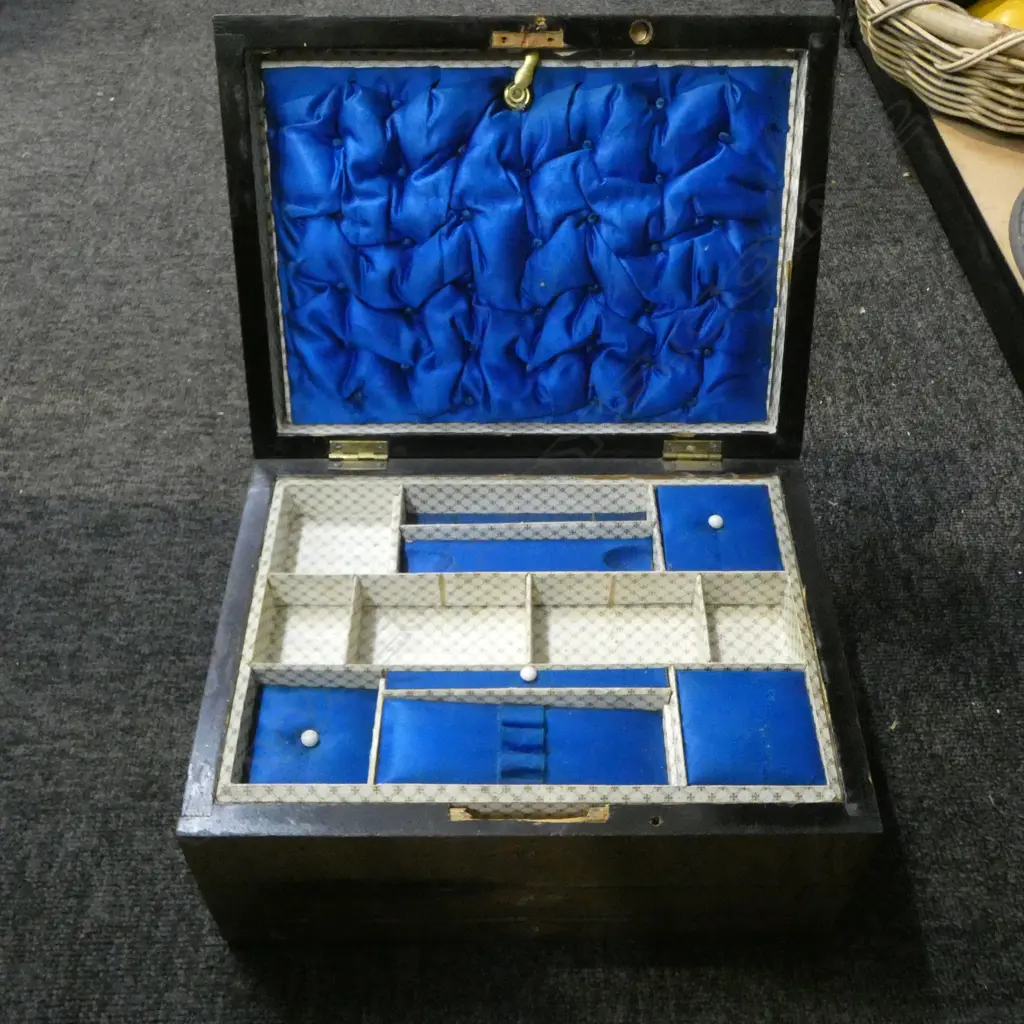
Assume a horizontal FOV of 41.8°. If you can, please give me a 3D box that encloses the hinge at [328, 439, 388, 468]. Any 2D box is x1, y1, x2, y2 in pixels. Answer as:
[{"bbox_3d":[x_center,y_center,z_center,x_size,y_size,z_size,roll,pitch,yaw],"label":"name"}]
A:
[{"bbox_3d":[-0.083,-0.030,0.721,0.032,0.015,0.008,0,28,0],"label":"hinge"}]

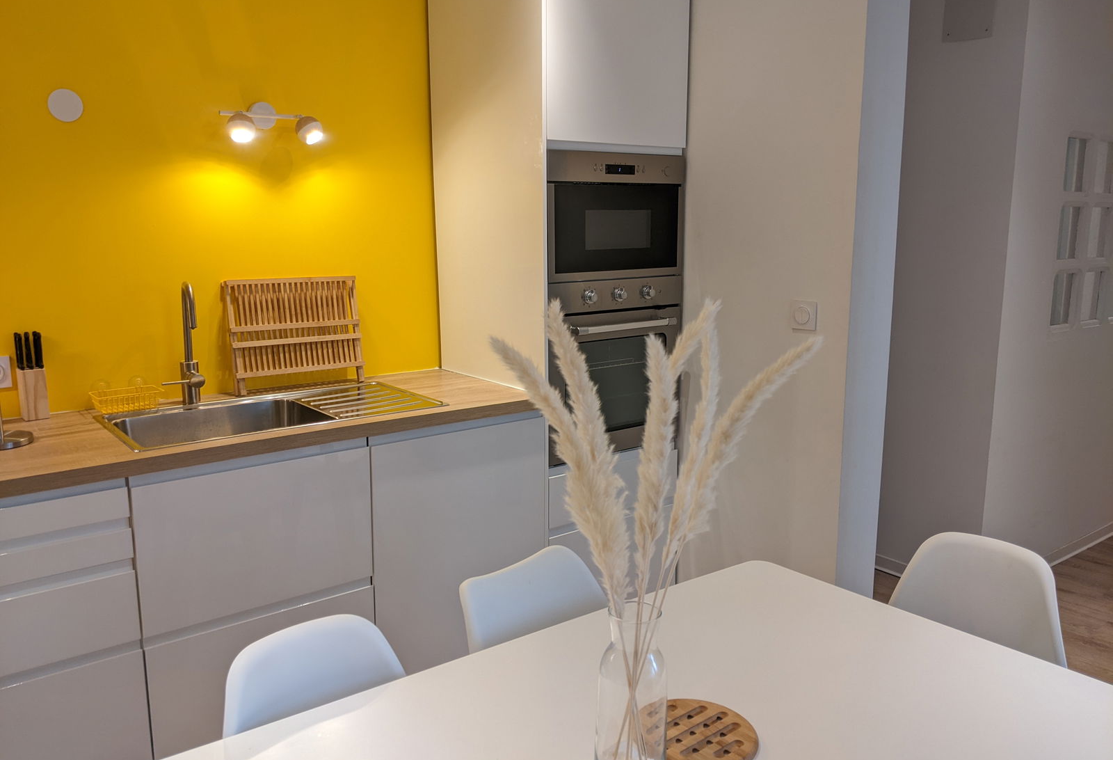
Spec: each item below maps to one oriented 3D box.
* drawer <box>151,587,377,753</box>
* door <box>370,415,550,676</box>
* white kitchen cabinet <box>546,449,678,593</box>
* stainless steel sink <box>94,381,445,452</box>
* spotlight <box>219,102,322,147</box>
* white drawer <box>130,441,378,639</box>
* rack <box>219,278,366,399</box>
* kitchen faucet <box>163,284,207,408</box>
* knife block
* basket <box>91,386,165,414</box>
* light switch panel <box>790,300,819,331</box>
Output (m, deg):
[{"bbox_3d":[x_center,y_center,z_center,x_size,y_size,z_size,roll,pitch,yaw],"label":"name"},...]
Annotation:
[{"bbox_3d":[-0.902,0.748,2.467,0.599,0.390,0.500,-8,13,-38],"label":"drawer"},{"bbox_3d":[-0.283,0.521,2.617,0.596,0.788,0.028,-8,13,-38],"label":"door"},{"bbox_3d":[0.018,0.517,3.235,0.600,0.620,0.605,-8,13,-38],"label":"white kitchen cabinet"},{"bbox_3d":[-0.804,0.176,2.522,0.864,0.188,0.482,-8,13,-38],"label":"stainless steel sink"},{"bbox_3d":[-0.874,-0.788,2.659,0.312,0.130,0.125,-8,13,-37],"label":"spotlight"},{"bbox_3d":[-0.751,0.389,2.212,0.599,0.388,0.028,-8,13,-38],"label":"white drawer"},{"bbox_3d":[-0.841,-0.152,2.825,0.442,0.357,0.085,-8,13,-37],"label":"rack"},{"bbox_3d":[-1.084,-0.099,2.508,0.120,0.366,0.155,-7,12,-34],"label":"kitchen faucet"},{"bbox_3d":[-1.443,0.038,2.396,0.060,0.138,0.063,-8,13,-37],"label":"knife block"},{"bbox_3d":[-1.244,0.058,2.517,0.177,0.053,0.118,-8,13,-37],"label":"basket"},{"bbox_3d":[0.752,-0.195,2.638,0.012,0.086,0.086,-8,13,-37],"label":"light switch panel"}]

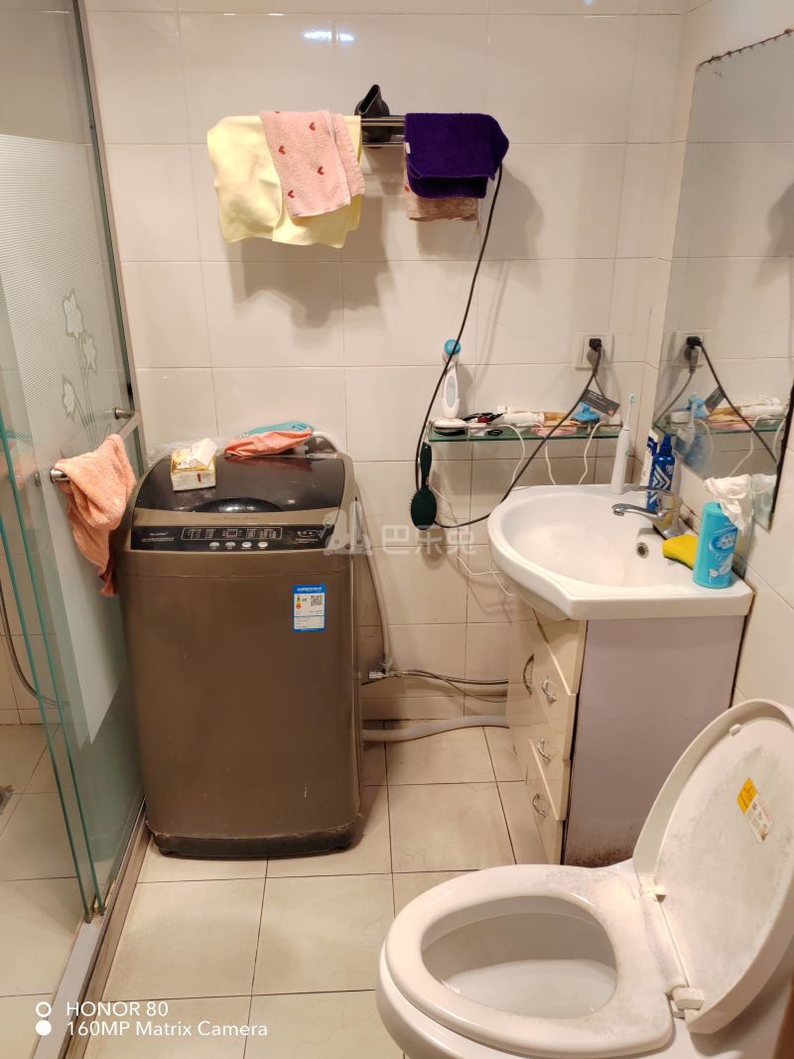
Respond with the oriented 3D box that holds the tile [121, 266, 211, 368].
[{"bbox_3d":[-0.625,-0.513,1.997,0.330,0.252,0.010,-1,24,-3],"label":"tile"}]

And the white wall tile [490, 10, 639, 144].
[{"bbox_3d":[0.361,-0.998,1.838,0.330,0.252,0.010,-1,24,-3],"label":"white wall tile"}]

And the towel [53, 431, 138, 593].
[{"bbox_3d":[-0.604,-0.012,1.744,0.095,0.350,0.360,-1,24,-3],"label":"towel"}]

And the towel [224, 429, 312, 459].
[{"bbox_3d":[-0.314,-0.205,2.036,0.220,0.075,0.120,-1,24,-3],"label":"towel"}]

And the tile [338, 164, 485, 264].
[{"bbox_3d":[0.033,-0.758,1.924,0.330,0.252,0.010,-1,24,-3],"label":"tile"}]

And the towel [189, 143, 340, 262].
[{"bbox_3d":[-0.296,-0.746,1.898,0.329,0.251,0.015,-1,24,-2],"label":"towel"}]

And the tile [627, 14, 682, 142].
[{"bbox_3d":[0.571,-0.994,1.832,0.093,0.251,0.010,-1,24,-2],"label":"tile"}]

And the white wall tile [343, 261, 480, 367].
[{"bbox_3d":[0.034,-0.529,2.027,0.330,0.252,0.010,-1,24,-3],"label":"white wall tile"}]

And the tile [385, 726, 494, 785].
[{"bbox_3d":[0.118,0.644,2.398,0.301,0.010,0.282,-1,24,-3],"label":"tile"}]

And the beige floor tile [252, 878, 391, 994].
[{"bbox_3d":[-0.153,0.891,1.832,0.300,0.010,0.300,-1,24,-2],"label":"beige floor tile"}]

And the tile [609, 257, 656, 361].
[{"bbox_3d":[0.580,-0.542,2.051,0.105,0.252,0.010,-1,24,-3],"label":"tile"}]

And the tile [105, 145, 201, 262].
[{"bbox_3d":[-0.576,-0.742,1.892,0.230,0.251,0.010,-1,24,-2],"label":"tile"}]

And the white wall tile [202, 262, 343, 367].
[{"bbox_3d":[-0.296,-0.520,2.006,0.329,0.251,0.010,-1,24,-2],"label":"white wall tile"}]

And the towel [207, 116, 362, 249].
[{"bbox_3d":[-0.236,-0.742,1.776,0.318,0.265,0.100,-1,24,-2],"label":"towel"}]

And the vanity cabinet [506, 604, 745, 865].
[{"bbox_3d":[0.505,0.391,2.028,0.340,0.735,0.565,-1,24,-2],"label":"vanity cabinet"}]

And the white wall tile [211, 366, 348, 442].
[{"bbox_3d":[-0.295,-0.291,2.114,0.330,0.252,0.010,-1,24,-3],"label":"white wall tile"}]

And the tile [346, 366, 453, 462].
[{"bbox_3d":[0.035,-0.299,2.129,0.330,0.252,0.010,-1,24,-3],"label":"tile"}]

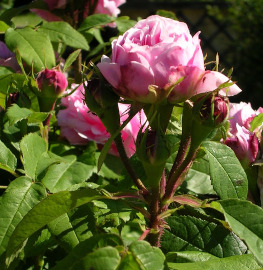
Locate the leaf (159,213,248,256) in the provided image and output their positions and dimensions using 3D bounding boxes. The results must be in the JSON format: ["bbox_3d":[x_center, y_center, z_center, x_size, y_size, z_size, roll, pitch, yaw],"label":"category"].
[{"bbox_3d":[0.043,0.063,0.410,0.057,0.009,0.037,23,47,19],"label":"leaf"}]

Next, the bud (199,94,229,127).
[{"bbox_3d":[0.052,-0.015,0.430,0.018,0.020,0.018,24,9,-4],"label":"bud"}]

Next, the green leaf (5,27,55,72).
[{"bbox_3d":[-0.081,-0.068,0.540,0.030,0.007,0.044,-24,58,-24],"label":"green leaf"}]

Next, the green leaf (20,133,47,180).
[{"bbox_3d":[-0.064,0.014,0.440,0.019,0.008,0.036,4,51,-4],"label":"green leaf"}]

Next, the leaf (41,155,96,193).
[{"bbox_3d":[-0.041,0.025,0.440,0.030,0.008,0.037,26,46,23],"label":"leaf"}]

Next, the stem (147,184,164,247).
[{"bbox_3d":[0.015,0.051,0.430,0.010,0.038,0.010,2,12,0],"label":"stem"}]

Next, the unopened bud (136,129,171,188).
[{"bbox_3d":[0.013,0.013,0.385,0.019,0.033,0.019,0,14,0],"label":"unopened bud"}]

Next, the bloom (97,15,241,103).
[{"bbox_3d":[0.022,-0.045,0.400,0.084,0.051,0.078,2,13,0],"label":"bloom"}]

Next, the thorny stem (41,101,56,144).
[{"bbox_3d":[-0.062,-0.009,0.510,0.006,0.034,0.006,13,9,-2],"label":"thorny stem"}]

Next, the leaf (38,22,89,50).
[{"bbox_3d":[-0.056,-0.081,0.560,0.042,0.007,0.026,23,44,12],"label":"leaf"}]

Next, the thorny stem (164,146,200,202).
[{"bbox_3d":[0.029,0.023,0.395,0.008,0.037,0.008,29,7,0],"label":"thorny stem"}]

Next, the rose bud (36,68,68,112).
[{"bbox_3d":[-0.054,-0.030,0.460,0.021,0.030,0.021,3,12,0],"label":"rose bud"}]

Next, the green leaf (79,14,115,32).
[{"bbox_3d":[-0.030,-0.095,0.580,0.032,0.006,0.019,-16,35,-13],"label":"green leaf"}]

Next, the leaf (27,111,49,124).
[{"bbox_3d":[-0.069,-0.013,0.500,0.017,0.005,0.011,-7,53,-5],"label":"leaf"}]

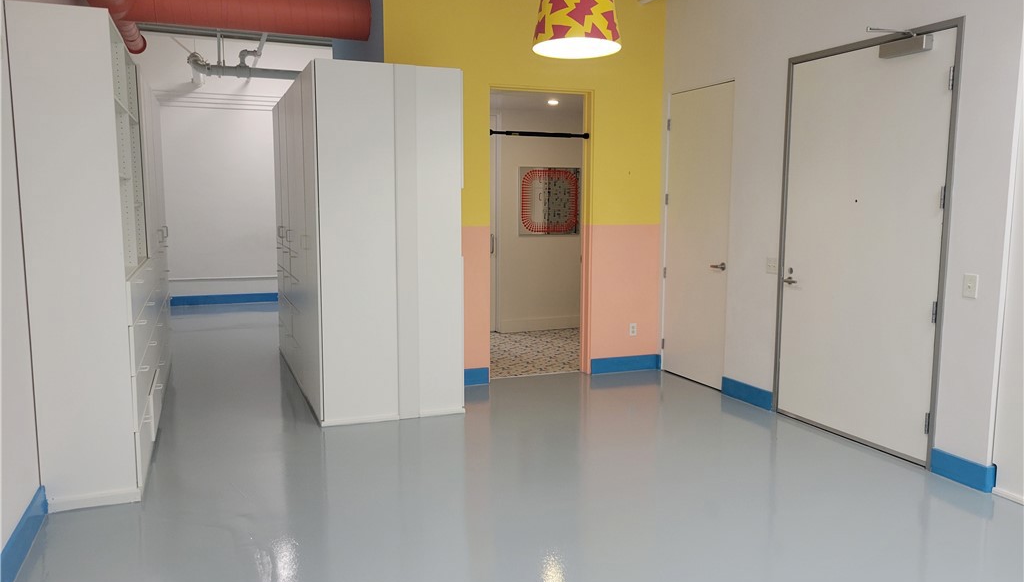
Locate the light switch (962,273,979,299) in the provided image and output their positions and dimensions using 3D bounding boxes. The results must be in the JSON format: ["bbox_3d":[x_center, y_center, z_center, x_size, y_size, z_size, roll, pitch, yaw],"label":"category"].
[{"bbox_3d":[2.377,-0.022,3.995,0.012,0.125,0.081,-2,7,-21],"label":"light switch"}]

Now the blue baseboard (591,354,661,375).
[{"bbox_3d":[0.997,0.643,6.704,0.664,0.132,0.020,-2,7,-21],"label":"blue baseboard"}]

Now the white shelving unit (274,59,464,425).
[{"bbox_3d":[-1.365,-0.475,6.592,1.000,2.365,3.143,-2,7,-21],"label":"white shelving unit"}]

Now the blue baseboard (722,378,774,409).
[{"bbox_3d":[1.753,0.759,5.737,0.020,0.135,0.550,-2,7,-21],"label":"blue baseboard"}]

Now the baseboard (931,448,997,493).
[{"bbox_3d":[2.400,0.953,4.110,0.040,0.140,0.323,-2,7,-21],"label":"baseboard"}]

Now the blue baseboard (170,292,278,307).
[{"bbox_3d":[-4.075,0.125,10.931,1.435,0.128,0.020,-2,7,-21],"label":"blue baseboard"}]

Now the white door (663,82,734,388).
[{"bbox_3d":[1.509,-0.437,6.274,0.050,2.373,0.880,-2,7,-21],"label":"white door"}]

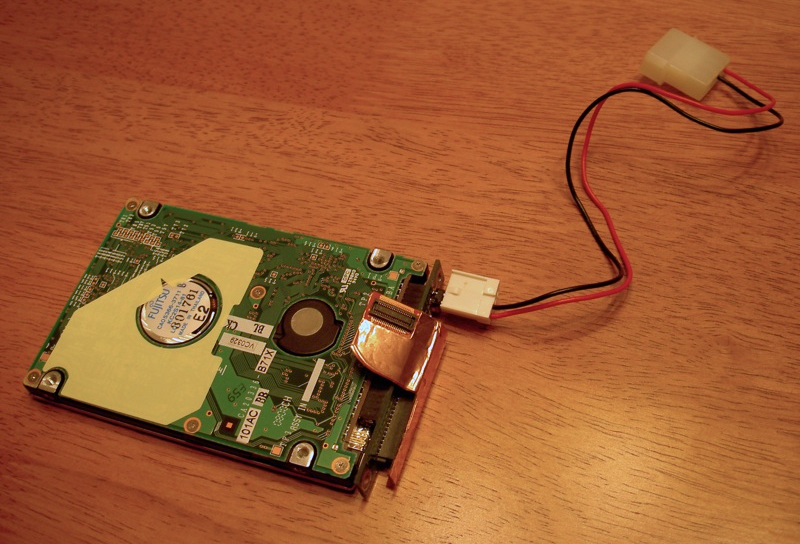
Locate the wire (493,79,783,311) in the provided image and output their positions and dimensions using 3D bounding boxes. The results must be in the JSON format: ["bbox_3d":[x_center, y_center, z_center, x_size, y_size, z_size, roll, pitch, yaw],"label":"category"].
[{"bbox_3d":[0.066,-0.029,0.273,0.119,0.023,0.045,-38,62,-18],"label":"wire"}]

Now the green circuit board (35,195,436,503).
[{"bbox_3d":[-0.045,0.018,0.261,0.107,0.011,0.070,13,60,13],"label":"green circuit board"}]

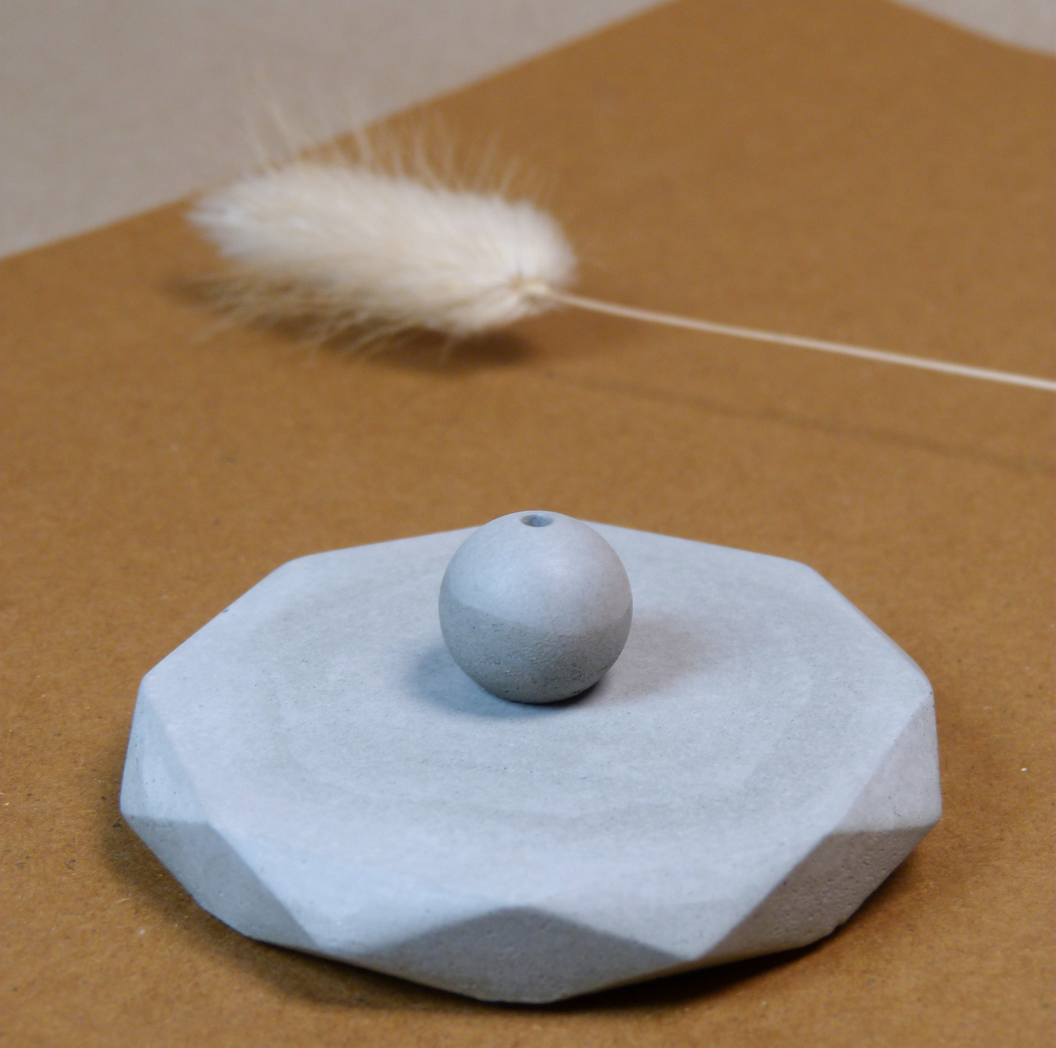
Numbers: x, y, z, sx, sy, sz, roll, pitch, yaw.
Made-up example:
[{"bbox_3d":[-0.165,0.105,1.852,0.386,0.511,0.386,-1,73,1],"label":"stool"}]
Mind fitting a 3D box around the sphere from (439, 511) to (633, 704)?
[{"bbox_3d":[0.001,0.010,0.323,0.023,0.023,0.023,0,26,4],"label":"sphere"}]

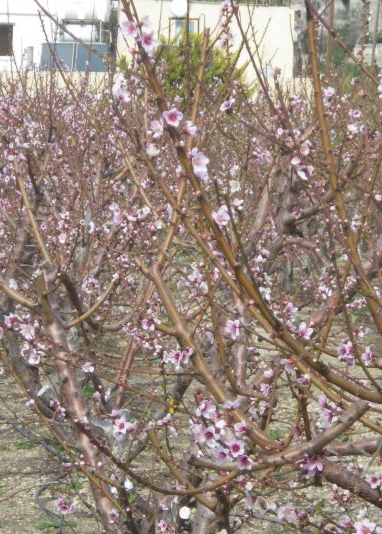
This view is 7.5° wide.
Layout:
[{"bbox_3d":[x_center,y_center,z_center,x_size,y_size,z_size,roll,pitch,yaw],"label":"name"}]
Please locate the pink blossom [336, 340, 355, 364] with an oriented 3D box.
[{"bbox_3d":[0.288,0.160,5.400,0.034,0.038,0.023,1,3,17],"label":"pink blossom"}]

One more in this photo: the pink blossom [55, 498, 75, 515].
[{"bbox_3d":[-0.235,0.448,5.400,0.036,0.031,0.022,0,-8,-6],"label":"pink blossom"}]

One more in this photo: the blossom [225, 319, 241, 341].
[{"bbox_3d":[0.074,0.112,5.200,0.033,0.037,0.020,3,1,27],"label":"blossom"}]

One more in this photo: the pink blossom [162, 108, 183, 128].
[{"bbox_3d":[-0.032,-0.259,5.050,0.035,0.034,0.020,1,0,0],"label":"pink blossom"}]

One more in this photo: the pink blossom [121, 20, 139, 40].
[{"bbox_3d":[-0.109,-0.420,5.150,0.033,0.034,0.020,3,1,24],"label":"pink blossom"}]

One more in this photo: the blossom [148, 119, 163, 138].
[{"bbox_3d":[-0.062,-0.243,5.100,0.033,0.035,0.023,-1,1,-30],"label":"blossom"}]

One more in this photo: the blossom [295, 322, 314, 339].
[{"bbox_3d":[0.212,0.120,5.400,0.035,0.033,0.023,-1,-24,-20],"label":"blossom"}]

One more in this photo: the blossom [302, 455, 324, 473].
[{"bbox_3d":[0.225,0.361,5.300,0.037,0.034,0.023,0,30,-7],"label":"blossom"}]

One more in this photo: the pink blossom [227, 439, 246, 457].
[{"bbox_3d":[0.086,0.342,5.450,0.035,0.034,0.020,0,3,0],"label":"pink blossom"}]

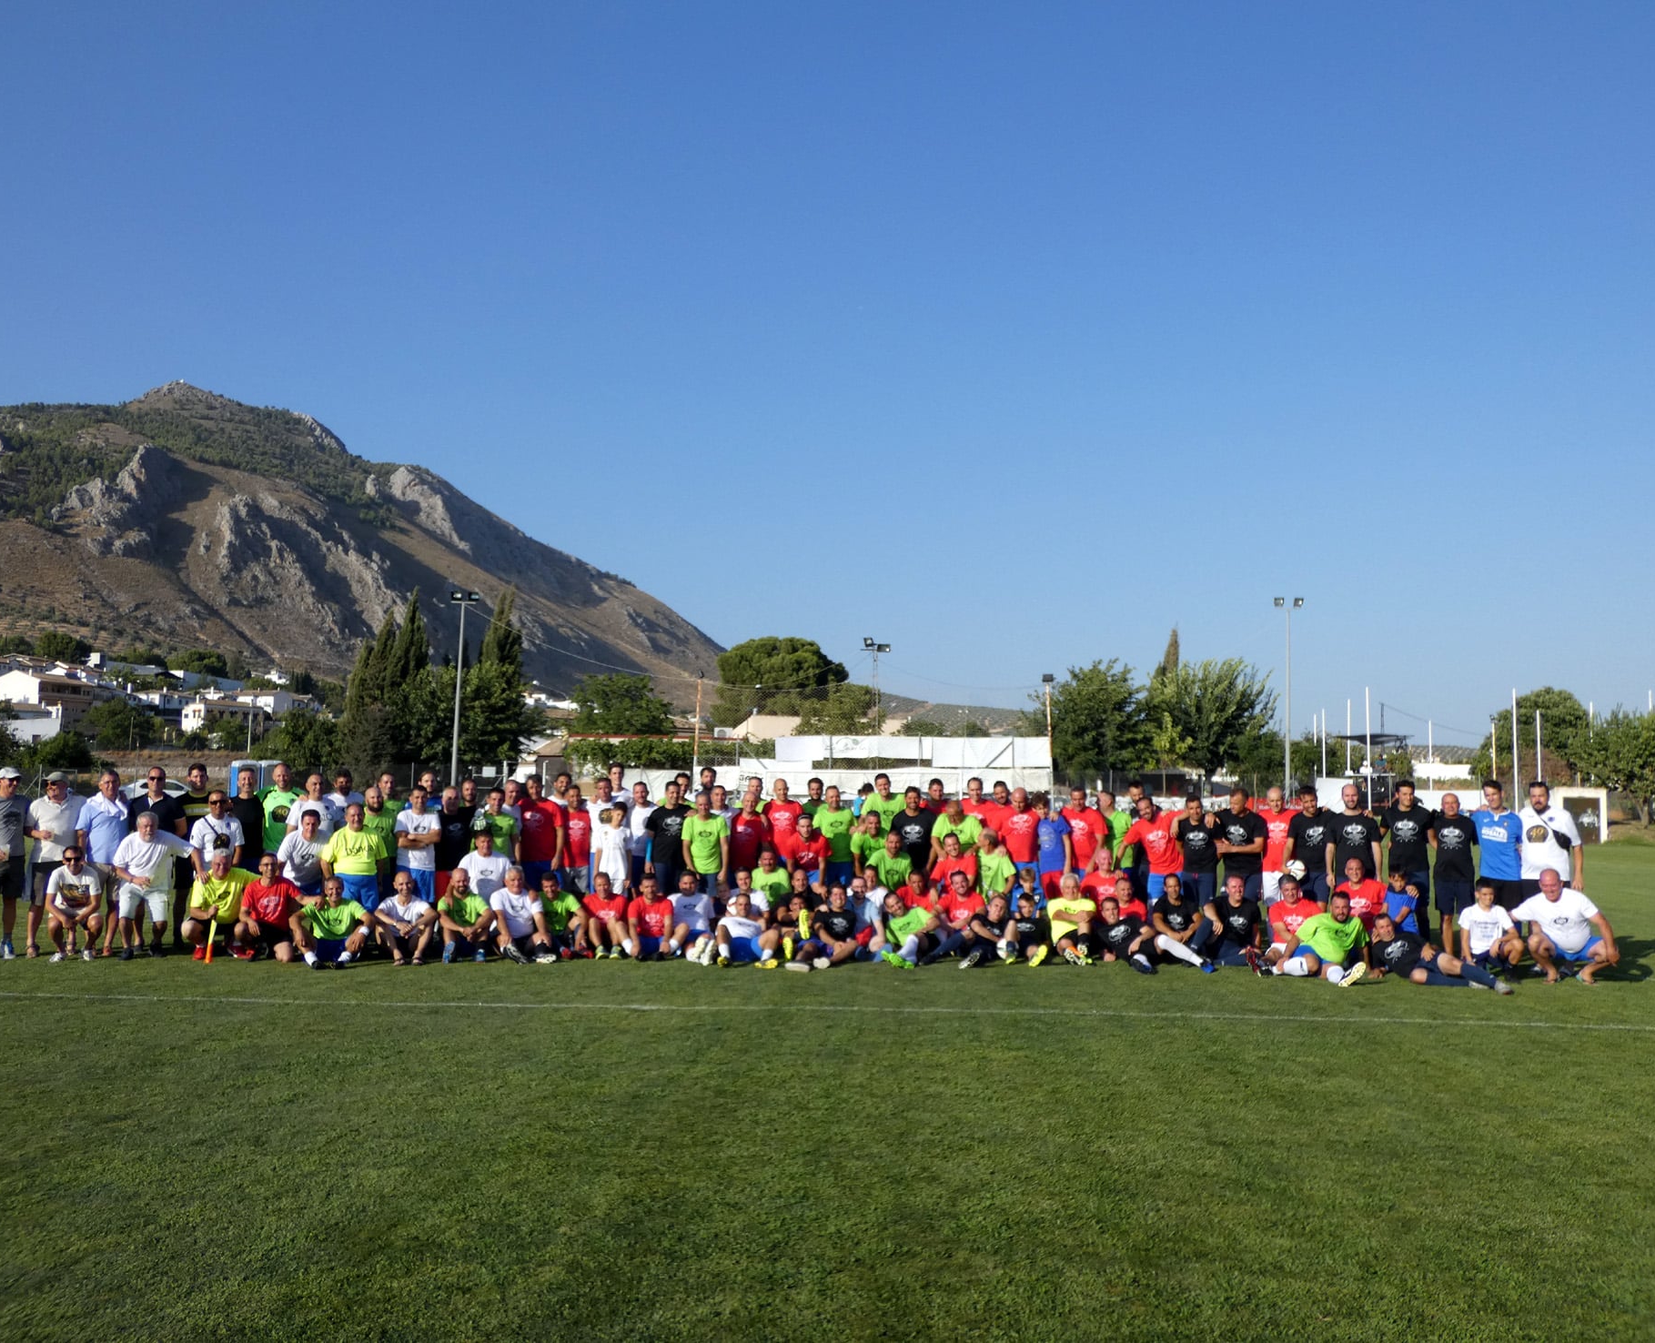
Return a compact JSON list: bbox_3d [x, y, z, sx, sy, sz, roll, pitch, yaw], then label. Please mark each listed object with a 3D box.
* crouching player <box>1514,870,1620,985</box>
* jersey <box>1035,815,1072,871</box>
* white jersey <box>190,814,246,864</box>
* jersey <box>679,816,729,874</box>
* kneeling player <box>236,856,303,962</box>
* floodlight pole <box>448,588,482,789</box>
[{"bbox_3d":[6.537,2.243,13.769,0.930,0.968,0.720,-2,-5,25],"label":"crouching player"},{"bbox_3d":[2.374,1.788,16.200,0.380,0.580,0.250,-1,-5,27],"label":"jersey"},{"bbox_3d":[-5.976,1.698,15.200,0.530,0.610,0.300,2,-4,-18],"label":"white jersey"},{"bbox_3d":[-1.247,1.765,15.800,0.480,0.610,0.290,1,-4,-3],"label":"jersey"},{"bbox_3d":[-5.174,2.199,14.400,0.620,0.960,0.720,2,-5,-14],"label":"kneeling player"},{"bbox_3d":[-14.969,1.400,63.000,1.200,9.500,0.500,3,-5,-22],"label":"floodlight pole"}]

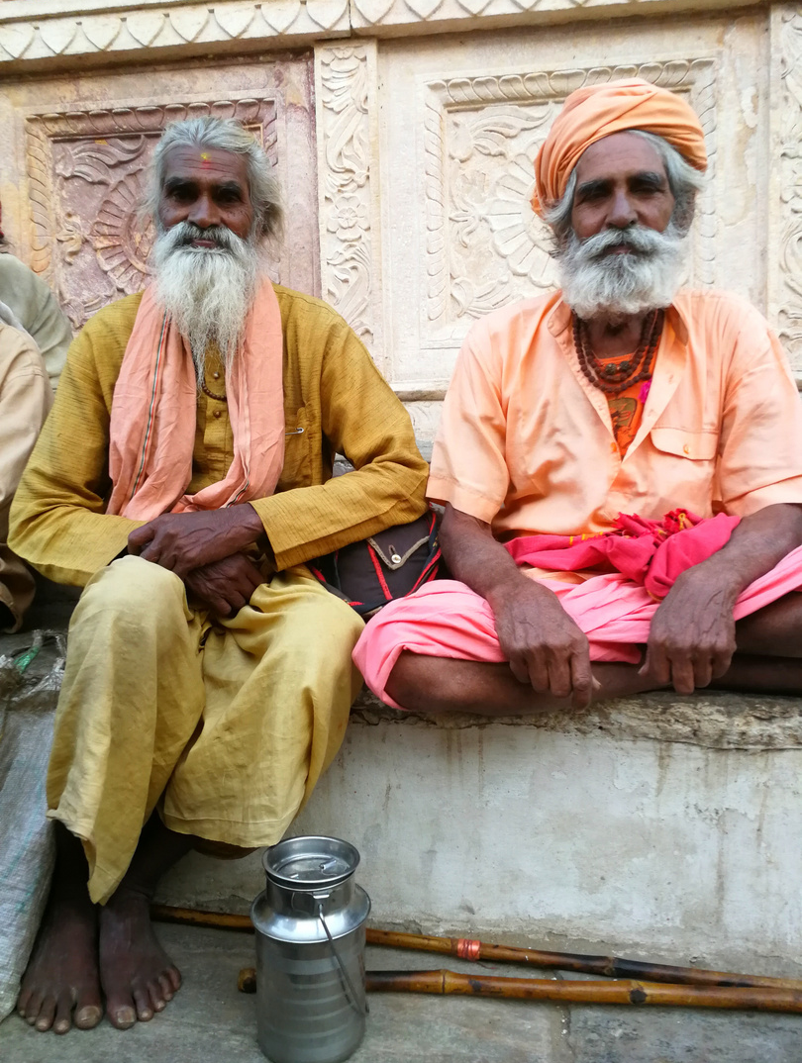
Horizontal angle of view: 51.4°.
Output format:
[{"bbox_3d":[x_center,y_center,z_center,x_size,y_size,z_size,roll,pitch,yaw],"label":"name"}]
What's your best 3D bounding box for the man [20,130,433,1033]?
[{"bbox_3d":[-0.262,-0.014,1.208,0.590,1.190,0.550,-1,5,-5],"label":"man"}]

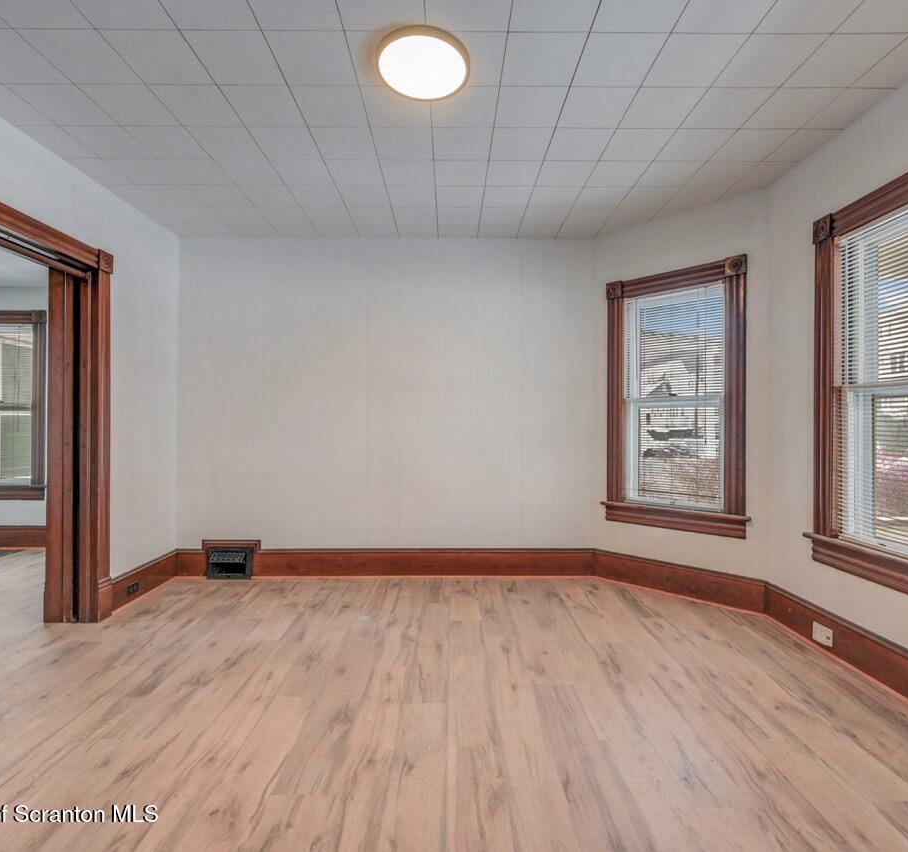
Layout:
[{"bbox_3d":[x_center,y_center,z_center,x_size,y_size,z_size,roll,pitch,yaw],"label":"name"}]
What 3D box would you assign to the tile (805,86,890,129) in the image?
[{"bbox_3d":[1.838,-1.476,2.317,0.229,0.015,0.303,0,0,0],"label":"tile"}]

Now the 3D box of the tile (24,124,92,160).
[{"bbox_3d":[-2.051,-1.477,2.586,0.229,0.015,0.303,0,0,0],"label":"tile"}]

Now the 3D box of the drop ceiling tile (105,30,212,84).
[{"bbox_3d":[-1.169,-1.474,1.990,0.305,0.015,0.303,0,0,0],"label":"drop ceiling tile"}]

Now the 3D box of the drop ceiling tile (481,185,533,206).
[{"bbox_3d":[0.344,-1.482,3.207,0.305,0.020,0.305,0,0,-1],"label":"drop ceiling tile"}]

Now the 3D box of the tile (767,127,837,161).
[{"bbox_3d":[1.832,-1.477,2.618,0.223,0.015,0.303,0,0,0],"label":"tile"}]

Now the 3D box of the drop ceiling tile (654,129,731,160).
[{"bbox_3d":[1.263,-1.480,2.612,0.305,0.020,0.305,0,0,-1],"label":"drop ceiling tile"}]

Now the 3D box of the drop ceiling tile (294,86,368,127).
[{"bbox_3d":[-0.562,-1.475,2.297,0.305,0.015,0.303,0,0,0],"label":"drop ceiling tile"}]

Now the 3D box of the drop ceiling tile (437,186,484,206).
[{"bbox_3d":[0.038,-1.497,3.238,0.305,0.016,0.305,0,0,-1],"label":"drop ceiling tile"}]

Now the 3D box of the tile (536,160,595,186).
[{"bbox_3d":[0.651,-1.480,2.908,0.305,0.020,0.305,0,0,-1],"label":"tile"}]

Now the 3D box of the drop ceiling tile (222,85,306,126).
[{"bbox_3d":[-0.878,-1.490,2.314,0.305,0.016,0.305,0,0,-1],"label":"drop ceiling tile"}]

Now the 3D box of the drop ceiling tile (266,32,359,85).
[{"bbox_3d":[-0.560,-1.474,1.995,0.305,0.015,0.303,0,0,0],"label":"drop ceiling tile"}]

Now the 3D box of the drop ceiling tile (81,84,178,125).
[{"bbox_3d":[-1.477,-1.476,2.289,0.305,0.018,0.302,0,0,-1],"label":"drop ceiling tile"}]

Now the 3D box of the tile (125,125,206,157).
[{"bbox_3d":[-1.480,-1.477,2.588,0.305,0.020,0.305,0,0,-1],"label":"tile"}]

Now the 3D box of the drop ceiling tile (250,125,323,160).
[{"bbox_3d":[-0.870,-1.478,2.593,0.305,0.020,0.305,0,0,-1],"label":"drop ceiling tile"}]

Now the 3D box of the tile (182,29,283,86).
[{"bbox_3d":[-0.866,-1.473,1.989,0.305,0.016,0.305,0,1,-1],"label":"tile"}]

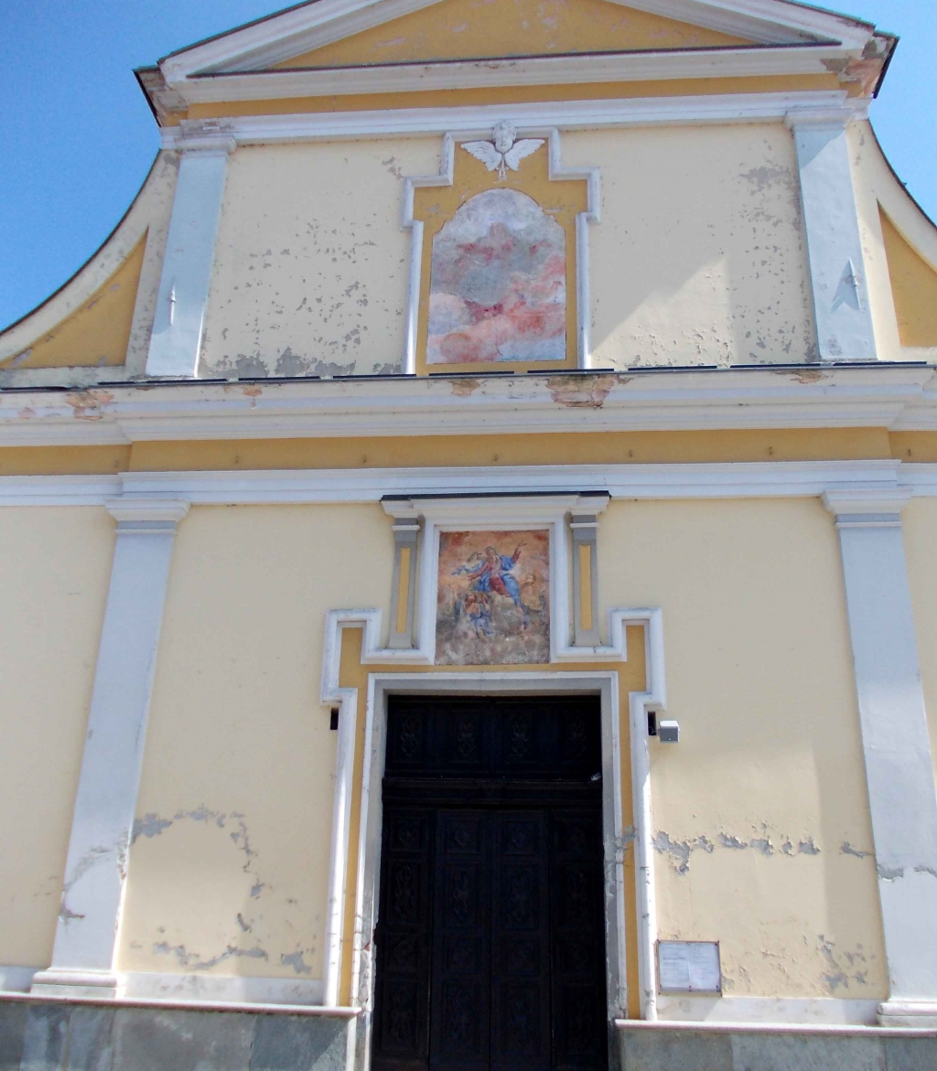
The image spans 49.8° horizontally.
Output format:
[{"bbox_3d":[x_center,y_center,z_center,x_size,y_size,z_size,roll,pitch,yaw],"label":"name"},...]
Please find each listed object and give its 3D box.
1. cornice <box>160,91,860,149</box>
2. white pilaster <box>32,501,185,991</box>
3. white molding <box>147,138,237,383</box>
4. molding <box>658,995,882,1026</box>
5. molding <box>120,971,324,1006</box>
[{"bbox_3d":[0.357,-4.447,10.890,7.552,0.322,0.157,0,-21,6],"label":"cornice"},{"bbox_3d":[-3.061,1.706,8.869,0.783,4.254,0.244,0,-21,6],"label":"white pilaster"},{"bbox_3d":[-2.911,-2.971,10.651,0.635,2.975,0.174,0,-21,6],"label":"white molding"},{"bbox_3d":[2.273,3.619,7.720,1.649,0.187,0.052,0,-21,6],"label":"molding"},{"bbox_3d":[-1.972,3.651,8.131,1.653,0.187,0.052,0,-21,6],"label":"molding"}]

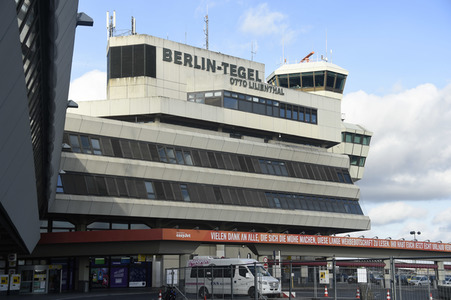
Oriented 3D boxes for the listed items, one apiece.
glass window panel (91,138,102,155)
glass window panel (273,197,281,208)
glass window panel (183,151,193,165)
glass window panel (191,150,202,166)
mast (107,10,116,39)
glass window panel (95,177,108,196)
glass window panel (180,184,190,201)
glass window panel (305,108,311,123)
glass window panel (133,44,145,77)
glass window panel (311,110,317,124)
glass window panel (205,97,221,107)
[{"bbox_3d":[-12.093,-0.328,72.754,1.017,1.674,0.100,8,-31,-41],"label":"glass window panel"},{"bbox_3d":[5.899,6.047,89.341,0.966,1.238,0.100,8,-32,-43],"label":"glass window panel"},{"bbox_3d":[-3.915,0.773,79.956,1.017,1.674,0.100,8,-31,-41],"label":"glass window panel"},{"bbox_3d":[-3.164,0.927,84.668,1.100,2.200,0.100,8,-31,-43],"label":"glass window panel"},{"bbox_3d":[-13.165,-14.410,89.470,0.874,3.228,0.828,8,-12,-43],"label":"mast"},{"bbox_3d":[-12.054,3.451,75.442,1.100,2.300,0.100,8,-31,-43],"label":"glass window panel"},{"bbox_3d":[-4.261,4.527,82.674,1.000,2.100,0.100,8,-31,-43],"label":"glass window panel"},{"bbox_3d":[10.615,-4.466,100.468,1.000,1.850,0.100,8,-12,-43],"label":"glass window panel"},{"bbox_3d":[-9.421,-9.737,84.721,1.318,3.600,0.120,-3,-10,17],"label":"glass window panel"},{"bbox_3d":[11.777,-4.381,102.918,1.041,1.803,0.100,8,-12,-42],"label":"glass window panel"},{"bbox_3d":[-1.460,-5.634,92.336,1.928,1.278,0.100,-3,-10,16],"label":"glass window panel"}]

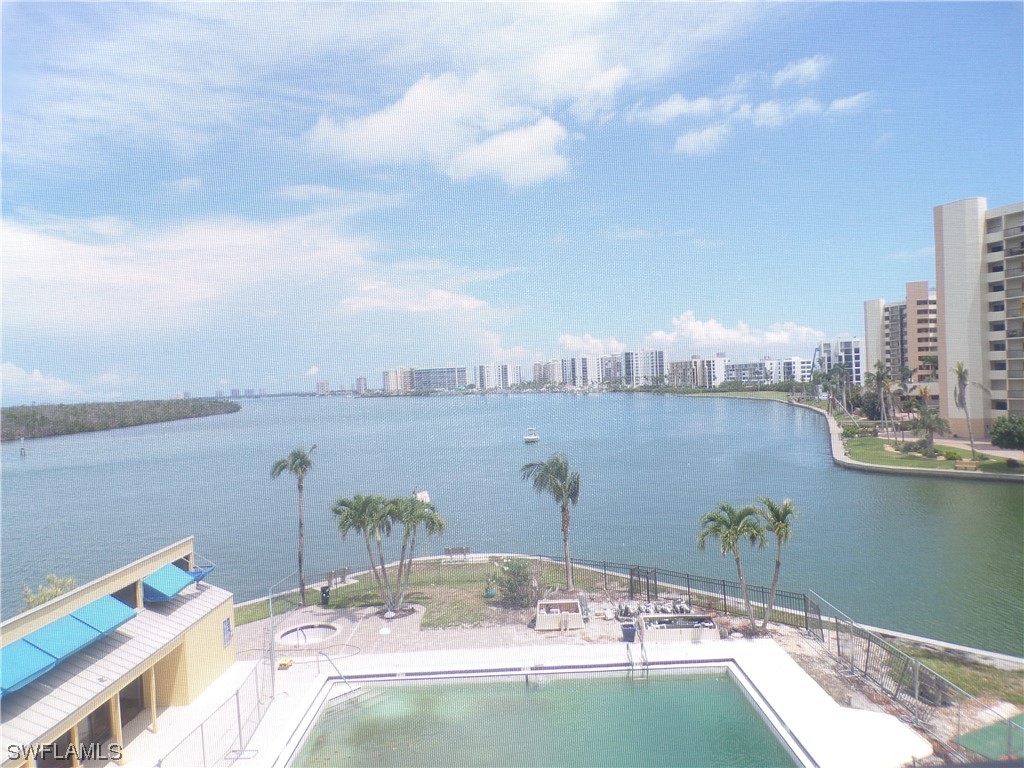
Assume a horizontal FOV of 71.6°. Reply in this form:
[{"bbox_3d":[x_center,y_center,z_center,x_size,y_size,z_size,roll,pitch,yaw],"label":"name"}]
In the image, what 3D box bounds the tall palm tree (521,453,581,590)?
[{"bbox_3d":[1.887,6.784,34.890,2.700,6.800,2.600,-2,0,0],"label":"tall palm tree"}]

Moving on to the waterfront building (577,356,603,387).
[{"bbox_3d":[82.118,-9.626,755.011,30.000,35.500,22.000,-2,0,30],"label":"waterfront building"}]

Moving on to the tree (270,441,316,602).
[{"bbox_3d":[-10.565,6.868,34.190,2.000,7.600,2.000,-2,0,0],"label":"tree"}]

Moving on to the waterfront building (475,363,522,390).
[{"bbox_3d":[-17.531,-6.265,905.012,50.000,37.000,24.000,-2,0,23],"label":"waterfront building"}]

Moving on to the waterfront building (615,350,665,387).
[{"bbox_3d":[117.340,-11.415,645.012,38.000,36.000,24.000,-2,0,23],"label":"waterfront building"}]

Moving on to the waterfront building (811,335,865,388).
[{"bbox_3d":[148.191,-8.364,312.005,18.000,26.500,30.000,-2,0,-22],"label":"waterfront building"}]

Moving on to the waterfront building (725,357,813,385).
[{"bbox_3d":[166.181,-5.841,460.000,50.000,20.500,22.000,-2,0,45],"label":"waterfront building"}]

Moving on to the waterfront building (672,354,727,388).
[{"bbox_3d":[153.517,-8.913,585.006,45.000,28.000,18.000,-2,0,45],"label":"waterfront building"}]

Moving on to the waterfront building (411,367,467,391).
[{"bbox_3d":[-99.498,-2.448,985.012,74.000,36.000,20.000,-2,0,14],"label":"waterfront building"}]

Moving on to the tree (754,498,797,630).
[{"bbox_3d":[10.608,7.235,28.589,1.700,5.200,1.800,-2,0,0],"label":"tree"}]

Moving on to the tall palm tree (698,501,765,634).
[{"bbox_3d":[8.838,7.354,28.589,2.600,5.100,2.500,-2,0,0],"label":"tall palm tree"}]

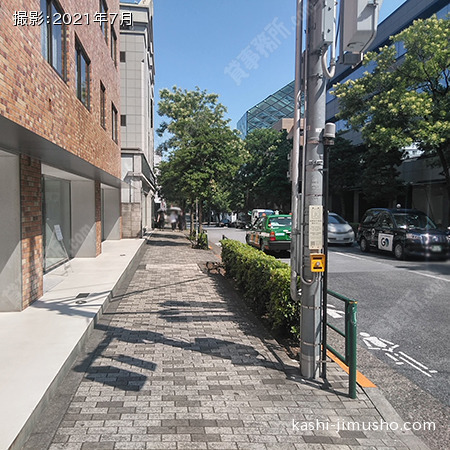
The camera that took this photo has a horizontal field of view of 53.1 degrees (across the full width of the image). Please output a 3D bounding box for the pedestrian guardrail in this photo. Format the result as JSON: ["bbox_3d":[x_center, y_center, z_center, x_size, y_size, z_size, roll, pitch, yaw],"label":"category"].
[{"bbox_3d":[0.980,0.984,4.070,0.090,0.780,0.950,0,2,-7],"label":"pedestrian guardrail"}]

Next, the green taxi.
[{"bbox_3d":[2.190,0.279,19.300,1.690,1.550,4.650,0,2,-7],"label":"green taxi"}]

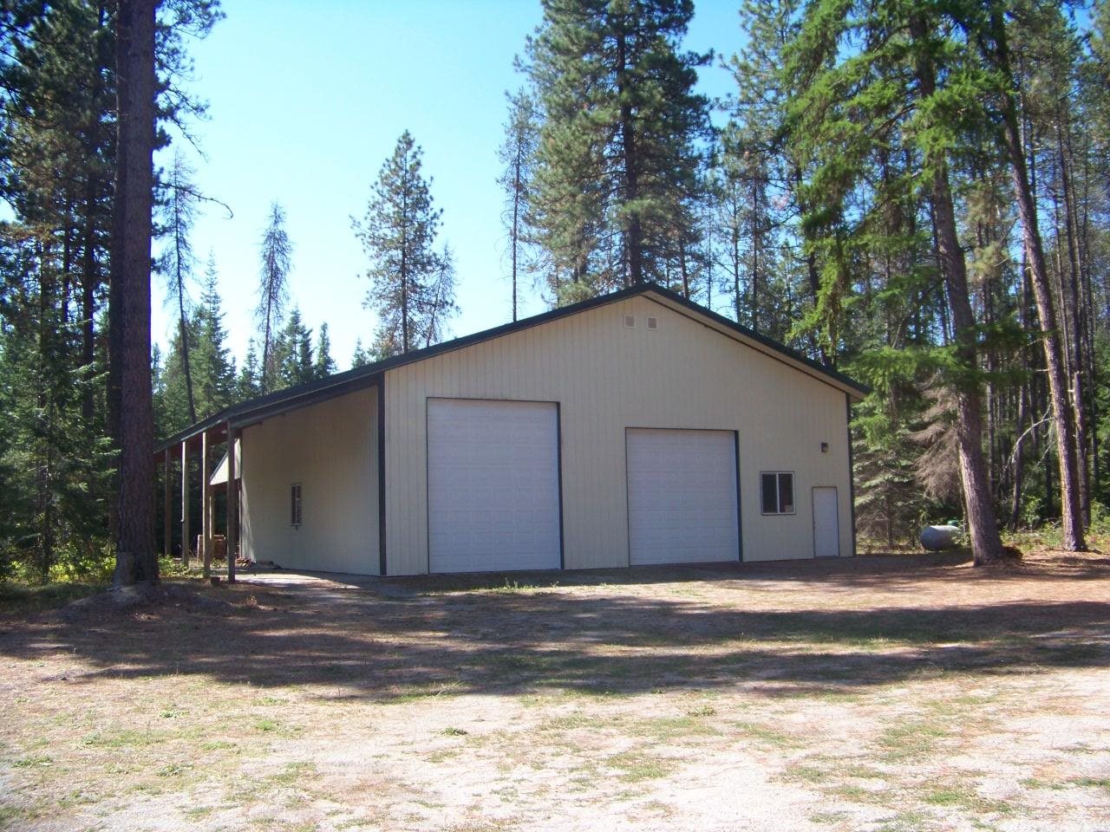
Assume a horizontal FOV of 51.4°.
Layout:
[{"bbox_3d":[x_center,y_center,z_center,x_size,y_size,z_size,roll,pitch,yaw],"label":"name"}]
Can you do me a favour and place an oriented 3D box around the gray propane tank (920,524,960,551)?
[{"bbox_3d":[12.791,3.895,37.300,2.500,0.980,0.830,2,-6,-27],"label":"gray propane tank"}]

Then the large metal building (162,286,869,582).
[{"bbox_3d":[-2.694,0.971,37.248,18.700,7.550,16.400,2,-6,-27],"label":"large metal building"}]

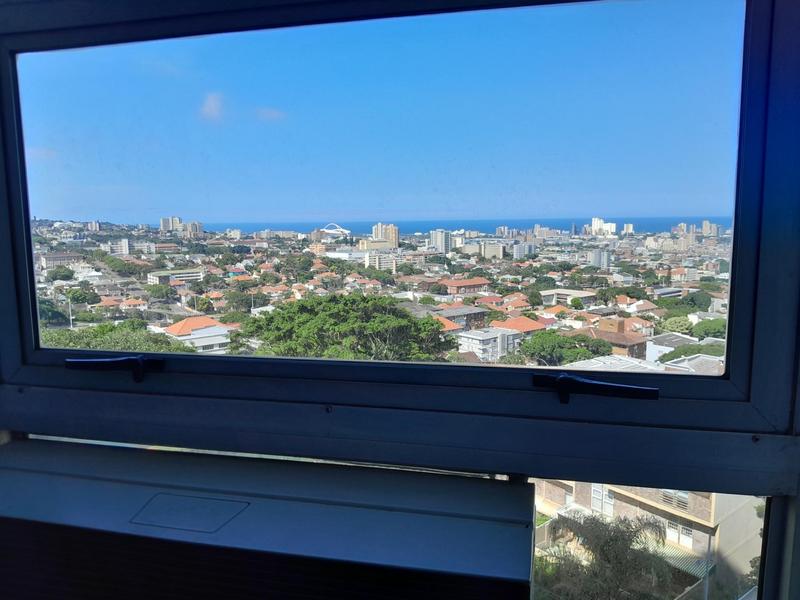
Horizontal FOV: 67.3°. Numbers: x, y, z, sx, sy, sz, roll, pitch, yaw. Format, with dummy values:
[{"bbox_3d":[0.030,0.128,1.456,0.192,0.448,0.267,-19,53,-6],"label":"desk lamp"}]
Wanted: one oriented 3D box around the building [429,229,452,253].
[{"bbox_3d":[53.478,-75.326,784.580,27.162,32.827,12.223,7,11,44],"label":"building"}]

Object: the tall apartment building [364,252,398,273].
[{"bbox_3d":[-21.240,-42.720,690.000,37.000,22.000,15.000,0,8,8],"label":"tall apartment building"}]

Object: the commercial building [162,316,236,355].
[{"bbox_3d":[-56.720,10.040,170.000,16.000,9.500,15.000,-7,10,-39],"label":"commercial building"}]

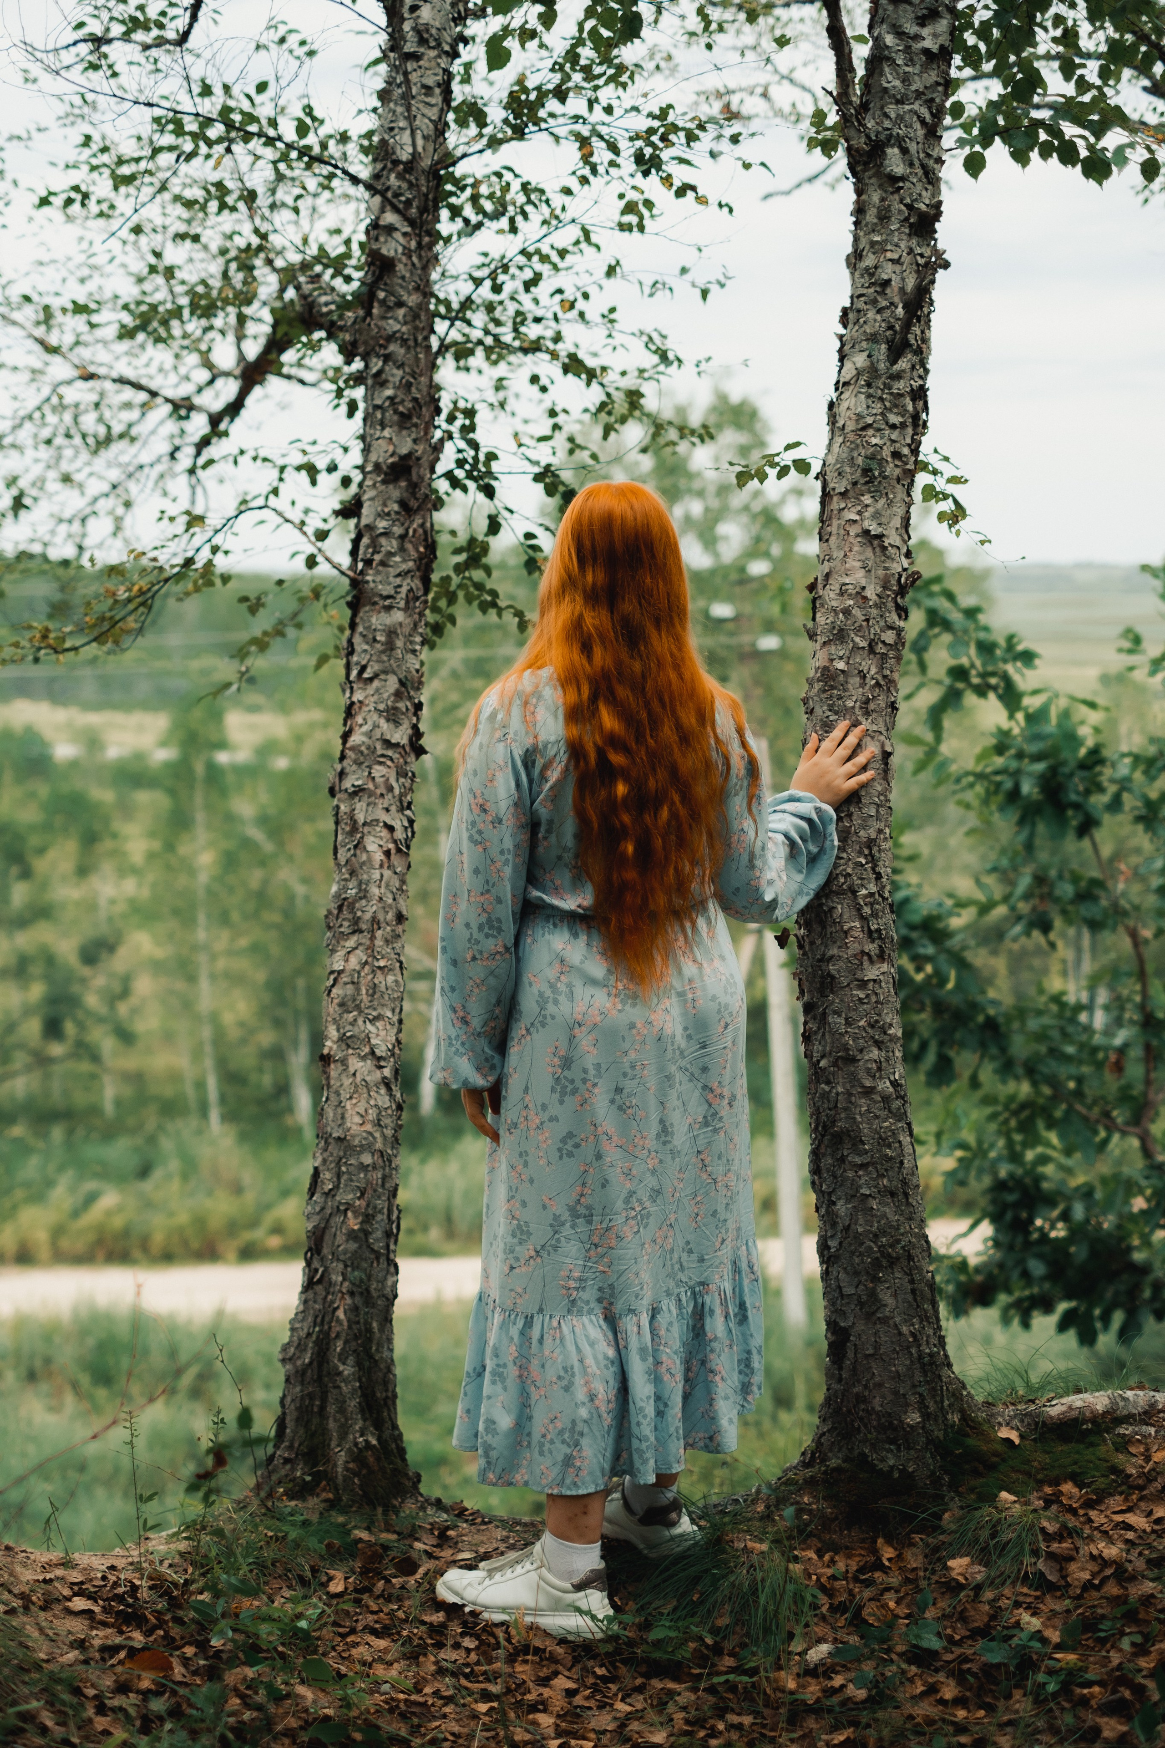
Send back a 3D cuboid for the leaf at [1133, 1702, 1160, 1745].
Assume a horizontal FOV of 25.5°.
[{"bbox_3d":[0.737,1.111,3.363,0.036,0.052,0.025,0,7,0],"label":"leaf"}]

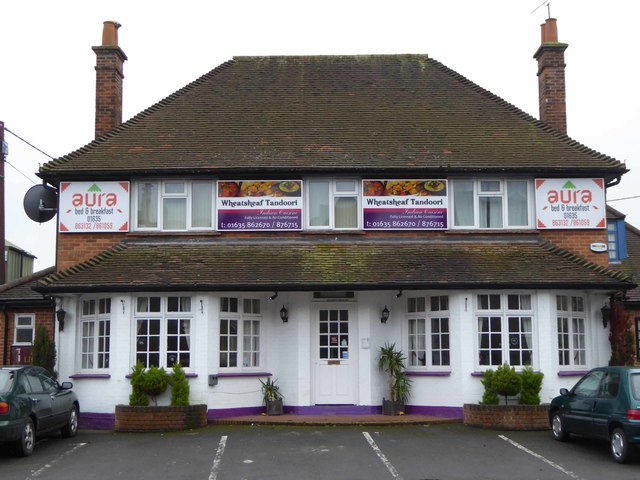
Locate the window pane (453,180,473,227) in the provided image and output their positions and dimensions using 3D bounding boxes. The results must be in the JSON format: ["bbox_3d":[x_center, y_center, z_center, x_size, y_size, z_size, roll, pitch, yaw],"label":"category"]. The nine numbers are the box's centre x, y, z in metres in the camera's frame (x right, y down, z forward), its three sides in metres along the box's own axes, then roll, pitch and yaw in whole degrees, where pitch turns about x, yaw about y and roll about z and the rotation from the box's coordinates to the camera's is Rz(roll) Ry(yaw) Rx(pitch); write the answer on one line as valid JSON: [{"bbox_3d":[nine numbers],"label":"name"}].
[{"bbox_3d":[2.957,-0.740,20.086,0.424,0.935,0.050,0,-7,0],"label":"window pane"}]

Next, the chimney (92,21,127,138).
[{"bbox_3d":[-4.969,-3.787,23.157,0.600,2.877,0.950,0,-7,1],"label":"chimney"}]

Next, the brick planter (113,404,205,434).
[{"bbox_3d":[-2.954,3.336,18.342,1.739,0.475,0.680,0,-7,0],"label":"brick planter"}]

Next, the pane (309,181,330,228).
[{"bbox_3d":[-0.005,-0.740,20.086,0.420,0.935,0.050,0,-7,0],"label":"pane"}]

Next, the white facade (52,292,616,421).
[{"bbox_3d":[0.245,2.221,19.171,11.011,2.600,1.000,0,-7,1],"label":"white facade"}]

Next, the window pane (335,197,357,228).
[{"bbox_3d":[0.521,-0.553,19.978,0.471,0.655,0.050,0,-7,1],"label":"window pane"}]

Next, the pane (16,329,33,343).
[{"bbox_3d":[-6.706,2.176,22.256,0.361,0.303,0.050,0,-7,0],"label":"pane"}]

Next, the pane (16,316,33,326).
[{"bbox_3d":[-6.713,1.852,22.298,0.328,0.200,0.050,0,-7,0],"label":"pane"}]

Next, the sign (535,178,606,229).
[{"bbox_3d":[5.120,-0.732,19.964,1.434,1.047,0.050,0,-7,0],"label":"sign"}]

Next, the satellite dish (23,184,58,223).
[{"bbox_3d":[-5.840,-0.760,20.548,0.760,0.817,0.250,0,-7,1],"label":"satellite dish"}]

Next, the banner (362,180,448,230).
[{"bbox_3d":[1.742,-0.713,19.992,1.750,1.060,0.050,0,-7,0],"label":"banner"}]

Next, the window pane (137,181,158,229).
[{"bbox_3d":[-3.528,-0.701,20.073,0.423,0.941,0.050,0,-7,1],"label":"window pane"}]

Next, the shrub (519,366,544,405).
[{"bbox_3d":[3.915,2.698,18.137,0.470,0.735,0.470,0,-7,1],"label":"shrub"}]

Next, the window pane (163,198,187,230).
[{"bbox_3d":[-2.970,-0.528,20.042,0.492,0.665,0.050,0,-7,1],"label":"window pane"}]

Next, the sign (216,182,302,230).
[{"bbox_3d":[-1.225,-0.696,19.918,1.740,1.038,0.060,0,-7,1],"label":"sign"}]

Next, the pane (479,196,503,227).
[{"bbox_3d":[3.505,-0.562,20.063,0.479,0.653,0.050,0,-7,0],"label":"pane"}]

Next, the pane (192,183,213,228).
[{"bbox_3d":[-2.415,-0.700,20.052,0.431,0.940,0.050,0,-7,1],"label":"pane"}]

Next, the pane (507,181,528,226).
[{"bbox_3d":[4.056,-0.744,20.087,0.433,0.931,0.050,0,-7,0],"label":"pane"}]

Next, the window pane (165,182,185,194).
[{"bbox_3d":[-2.975,-1.055,20.105,0.407,0.229,0.050,0,-7,1],"label":"window pane"}]

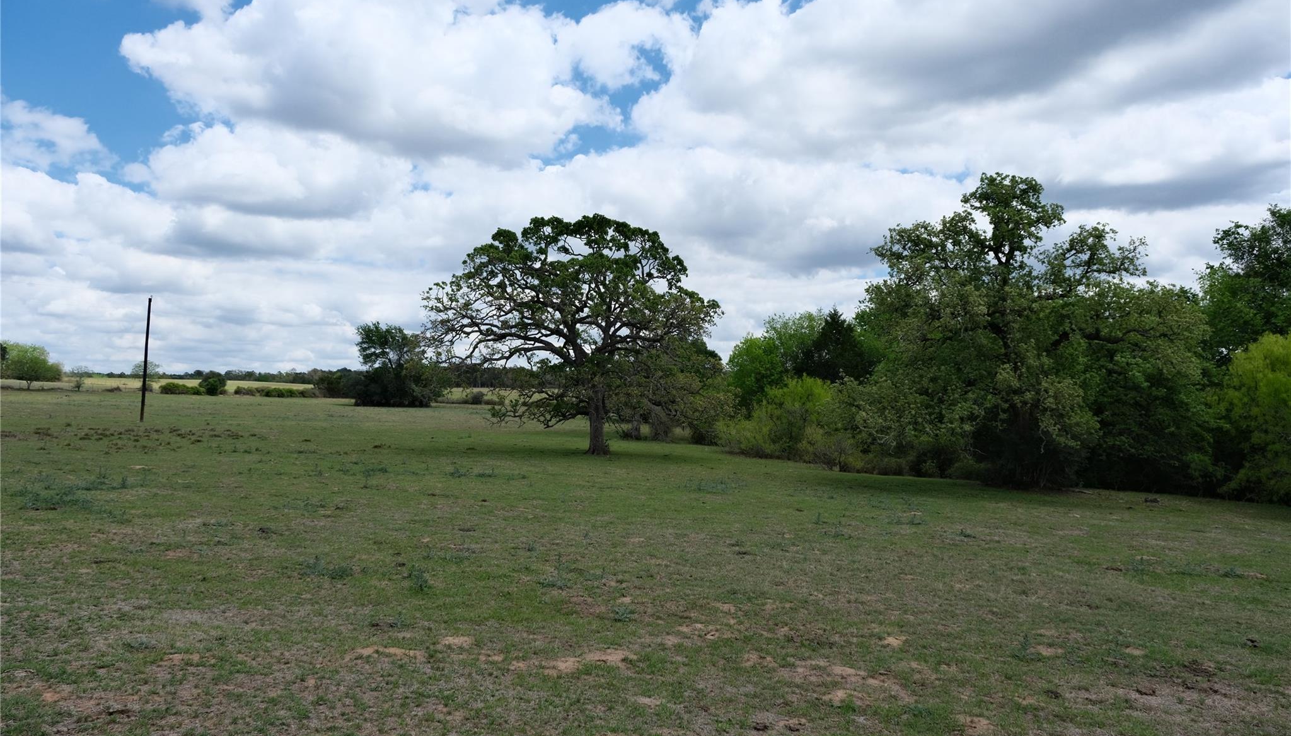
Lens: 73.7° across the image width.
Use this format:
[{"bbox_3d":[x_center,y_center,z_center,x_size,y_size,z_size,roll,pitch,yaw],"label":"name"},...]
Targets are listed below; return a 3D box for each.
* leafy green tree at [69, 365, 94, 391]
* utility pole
[{"bbox_3d":[-77.329,1.383,118.000,3.500,3.600,3.400,0,0,0],"label":"leafy green tree"},{"bbox_3d":[-27.258,-0.496,47.000,0.220,6.900,0.220,4,0,0],"label":"utility pole"}]

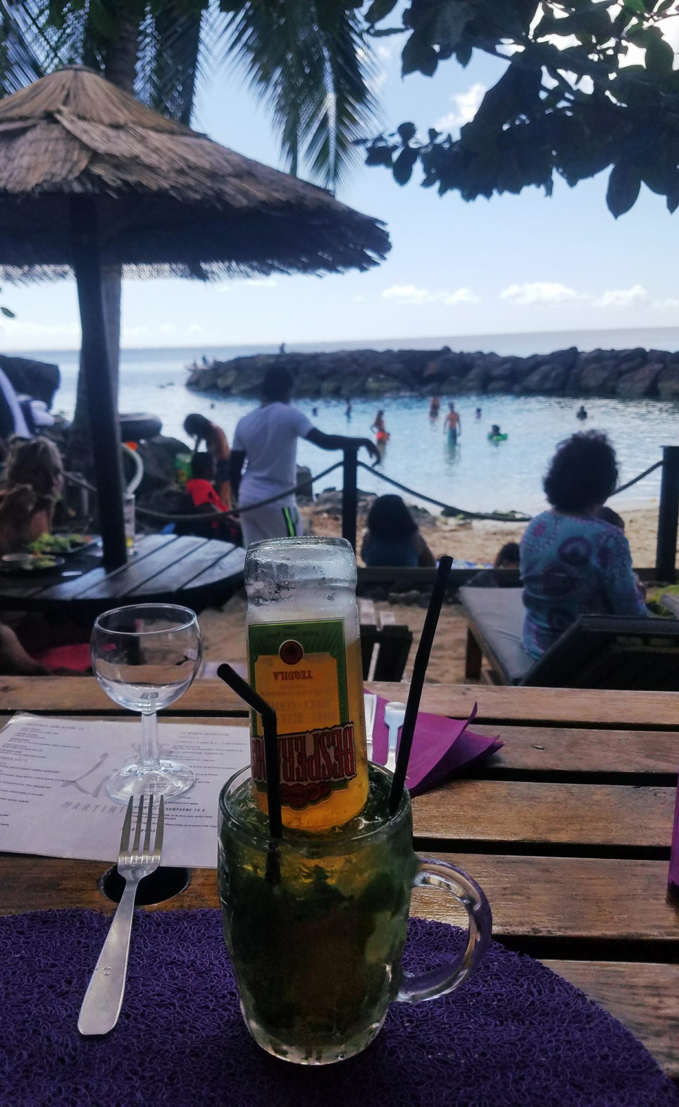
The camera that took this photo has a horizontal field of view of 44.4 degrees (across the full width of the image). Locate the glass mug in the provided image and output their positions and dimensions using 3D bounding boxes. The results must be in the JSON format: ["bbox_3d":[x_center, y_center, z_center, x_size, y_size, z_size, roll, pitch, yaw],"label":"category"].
[{"bbox_3d":[0.010,0.183,0.426,0.139,0.125,0.096,3,15,14],"label":"glass mug"}]

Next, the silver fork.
[{"bbox_3d":[-0.134,0.209,0.518,0.027,0.022,0.199,-2,20,-5],"label":"silver fork"}]

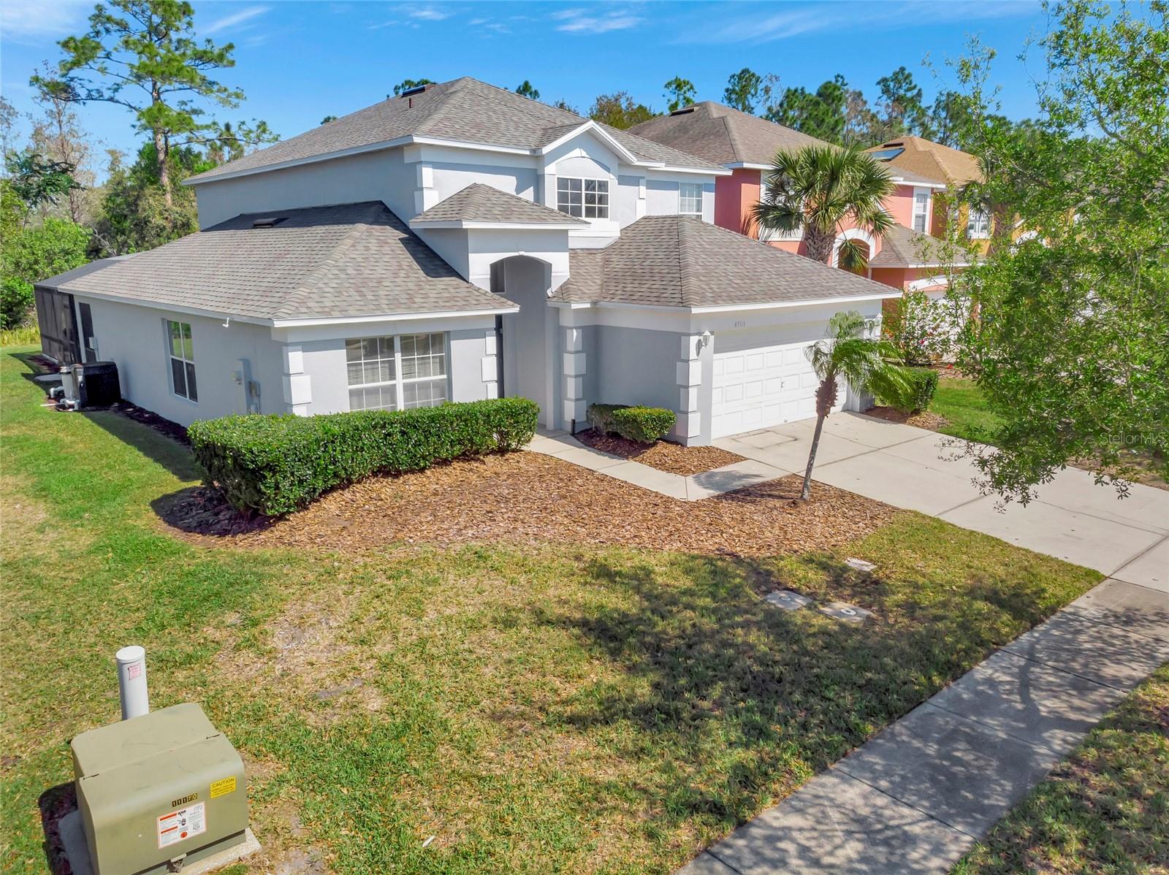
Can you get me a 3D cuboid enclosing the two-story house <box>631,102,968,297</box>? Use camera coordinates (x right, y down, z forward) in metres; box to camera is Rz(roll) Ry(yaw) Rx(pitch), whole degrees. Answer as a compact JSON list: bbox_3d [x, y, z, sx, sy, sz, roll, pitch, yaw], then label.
[{"bbox_3d":[5.390,-8.672,31.949,13.600,8.780,17.150,-11,17,-41],"label":"two-story house"}]

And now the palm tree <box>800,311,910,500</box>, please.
[{"bbox_3d":[3.937,-0.427,11.788,1.570,2.770,1.420,0,13,0],"label":"palm tree"}]

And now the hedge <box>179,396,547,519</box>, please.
[{"bbox_3d":[-3.231,0.148,13.056,5.070,0.960,1.620,-11,17,-41],"label":"hedge"}]

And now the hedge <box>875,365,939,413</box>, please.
[{"bbox_3d":[7.571,-1.193,18.936,1.220,0.910,1.320,-11,17,-41],"label":"hedge"}]

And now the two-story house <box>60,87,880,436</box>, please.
[{"bbox_3d":[-4.743,-5.284,20.724,13.400,7.920,20.600,-11,17,-41],"label":"two-story house"}]

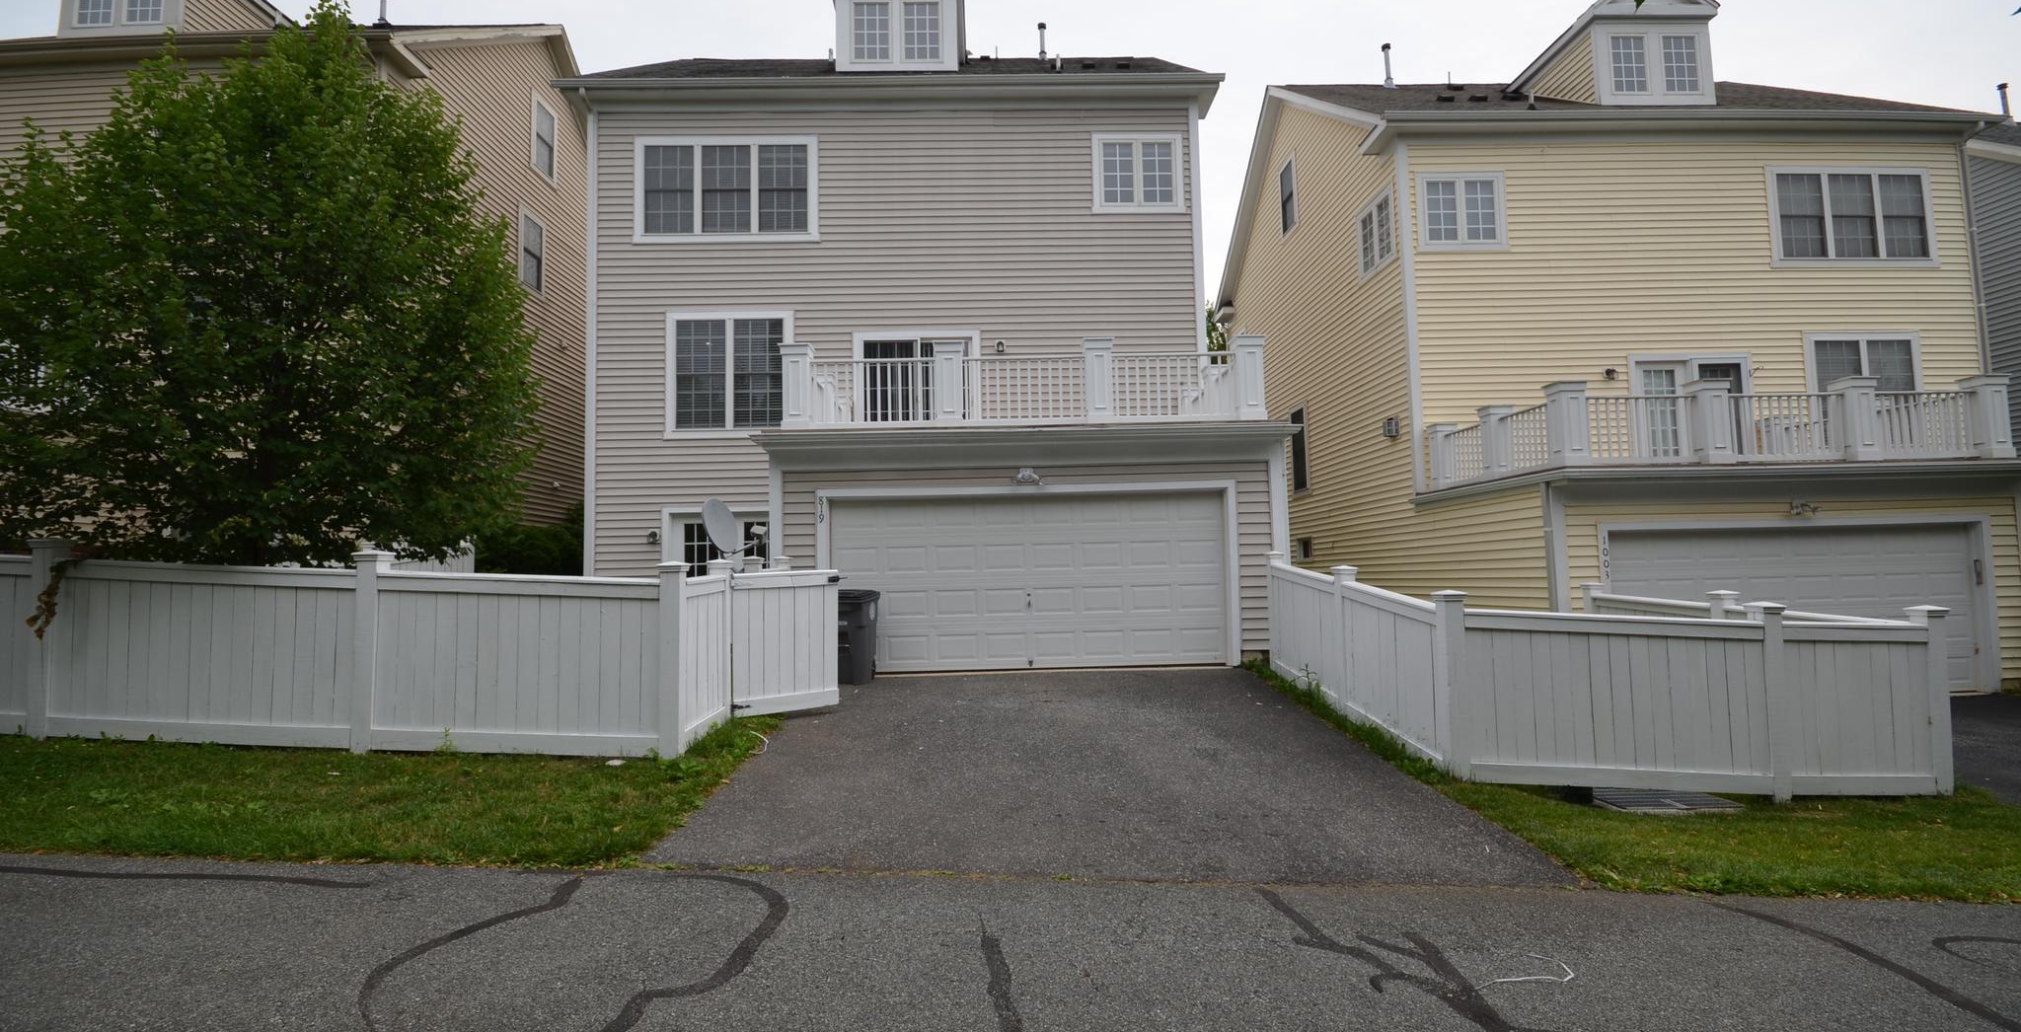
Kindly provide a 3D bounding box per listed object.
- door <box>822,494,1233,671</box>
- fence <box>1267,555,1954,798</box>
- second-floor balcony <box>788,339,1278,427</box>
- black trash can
[{"bbox_3d":[0.233,0.808,10.259,4.797,2.152,0.120,-1,-4,-2],"label":"door"},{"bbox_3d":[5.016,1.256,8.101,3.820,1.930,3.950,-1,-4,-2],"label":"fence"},{"bbox_3d":[0.126,-1.487,11.830,5.940,1.090,3.400,-1,-4,-2],"label":"second-floor balcony"},{"bbox_3d":[-1.883,1.408,9.761,0.650,1.070,0.680,-2,-4,10],"label":"black trash can"}]

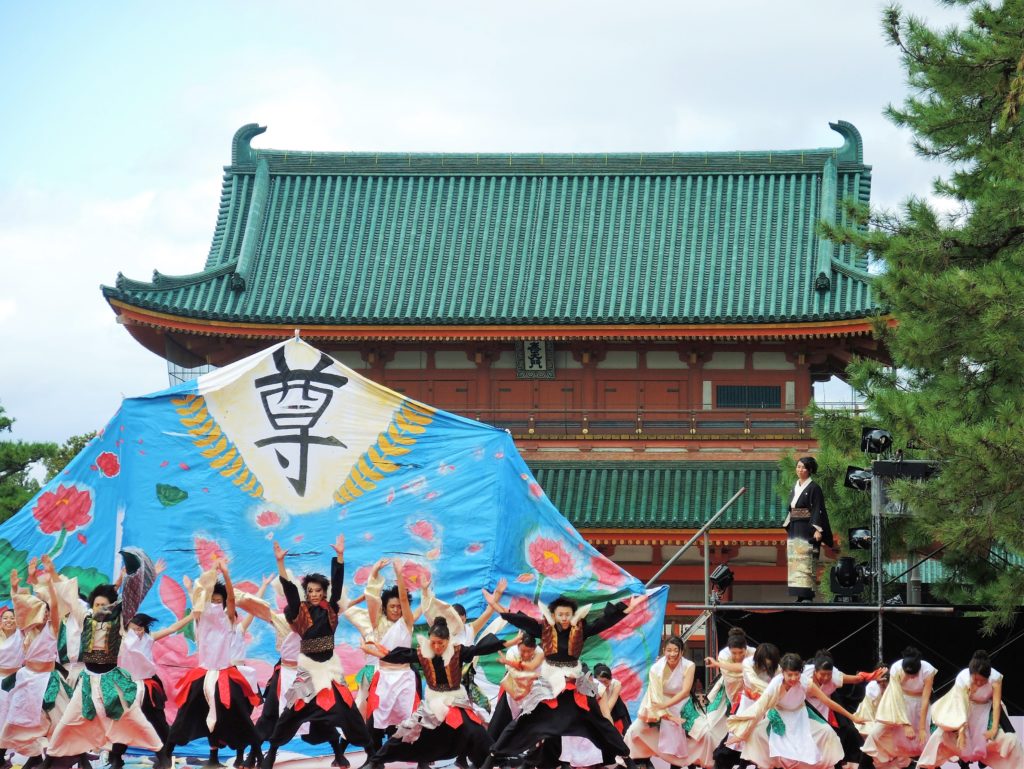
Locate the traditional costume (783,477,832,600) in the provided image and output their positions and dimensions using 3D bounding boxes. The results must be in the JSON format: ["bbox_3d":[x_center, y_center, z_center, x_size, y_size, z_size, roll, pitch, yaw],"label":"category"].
[{"bbox_3d":[3.230,1.675,43.600,0.550,1.340,0.370,-3,-5,37],"label":"traditional costume"}]

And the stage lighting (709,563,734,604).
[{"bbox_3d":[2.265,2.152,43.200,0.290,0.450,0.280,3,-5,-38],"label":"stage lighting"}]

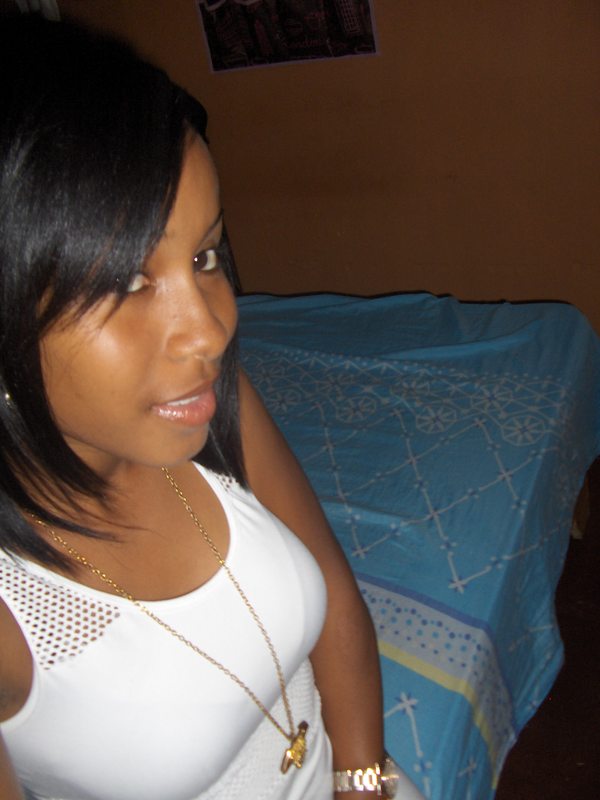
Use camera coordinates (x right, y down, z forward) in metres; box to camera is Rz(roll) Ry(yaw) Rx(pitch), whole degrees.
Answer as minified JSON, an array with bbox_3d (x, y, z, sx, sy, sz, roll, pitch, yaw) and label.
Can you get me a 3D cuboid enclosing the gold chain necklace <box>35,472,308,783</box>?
[{"bbox_3d":[-0.098,0.160,0.615,0.180,0.280,0.125,12,39,31],"label":"gold chain necklace"}]

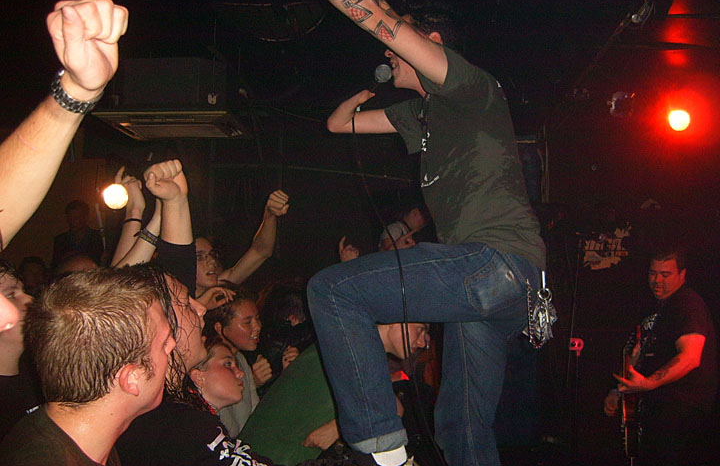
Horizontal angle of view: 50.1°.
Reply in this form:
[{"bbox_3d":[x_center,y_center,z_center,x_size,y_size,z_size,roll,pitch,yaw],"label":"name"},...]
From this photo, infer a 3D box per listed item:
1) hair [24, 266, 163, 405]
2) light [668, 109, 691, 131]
[{"bbox_3d":[-0.381,0.146,1.100,0.180,0.200,0.210,-2,-3,35],"label":"hair"},{"bbox_3d":[1.868,-0.658,4.500,0.135,0.135,0.150,-1,-3,24],"label":"light"}]

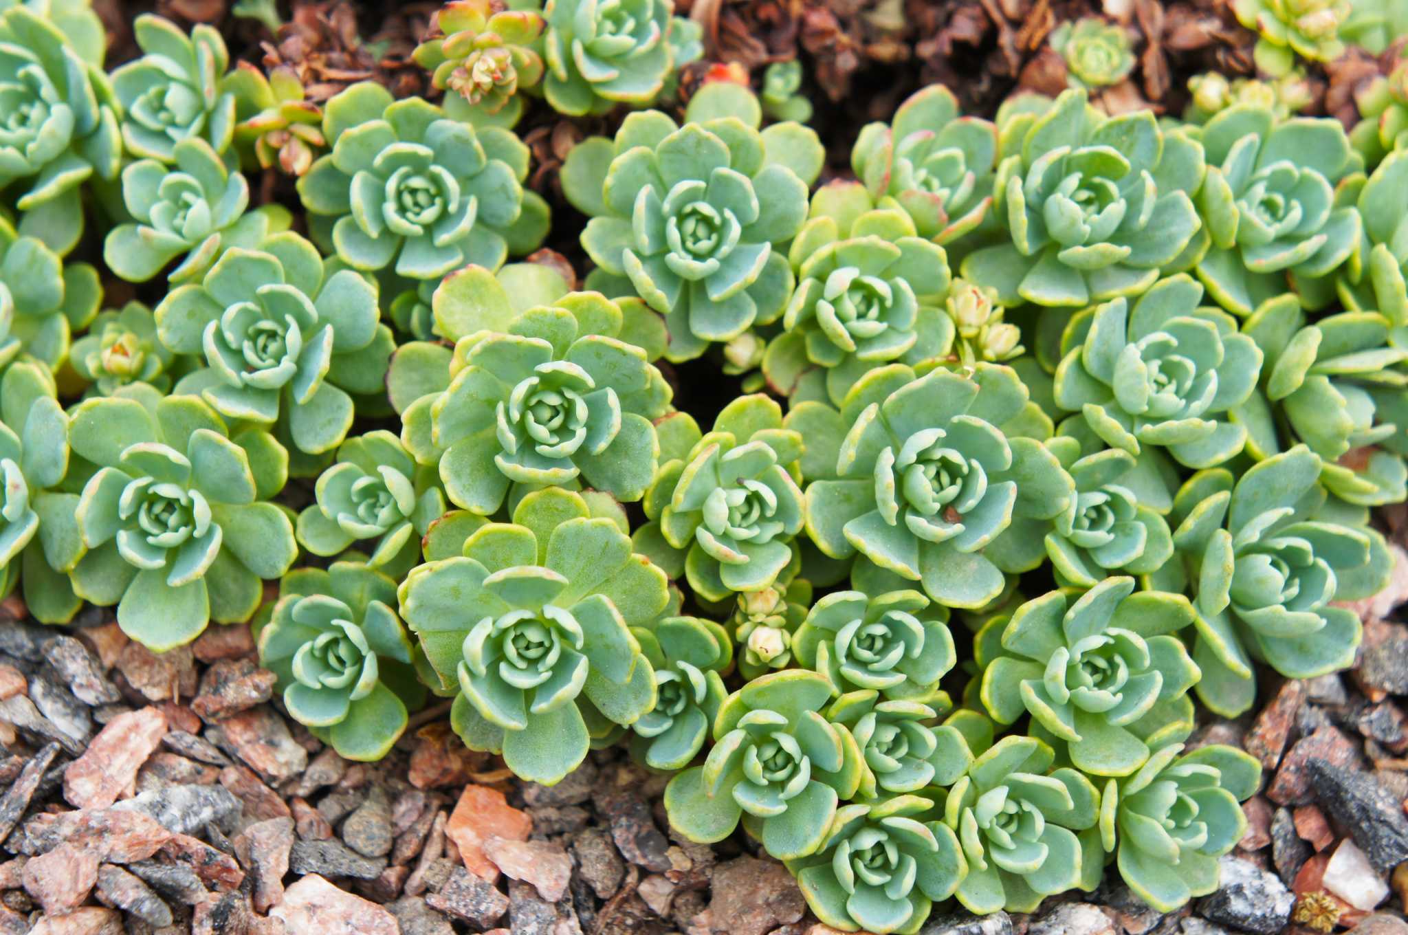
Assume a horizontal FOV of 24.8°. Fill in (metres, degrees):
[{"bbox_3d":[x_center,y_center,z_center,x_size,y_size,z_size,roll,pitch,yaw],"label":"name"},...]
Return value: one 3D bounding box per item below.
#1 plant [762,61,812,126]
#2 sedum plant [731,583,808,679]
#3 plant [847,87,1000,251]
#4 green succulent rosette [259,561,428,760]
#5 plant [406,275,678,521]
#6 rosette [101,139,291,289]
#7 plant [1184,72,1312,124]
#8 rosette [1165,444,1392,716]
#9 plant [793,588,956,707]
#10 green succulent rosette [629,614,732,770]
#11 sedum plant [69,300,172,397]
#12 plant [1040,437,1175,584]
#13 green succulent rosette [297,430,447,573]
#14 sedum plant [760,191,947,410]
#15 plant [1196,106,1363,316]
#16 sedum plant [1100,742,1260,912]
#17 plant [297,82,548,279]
[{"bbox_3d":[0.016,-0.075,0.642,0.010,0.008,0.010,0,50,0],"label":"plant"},{"bbox_3d":[0.012,0.030,0.580,0.014,0.012,0.012,0,50,0],"label":"sedum plant"},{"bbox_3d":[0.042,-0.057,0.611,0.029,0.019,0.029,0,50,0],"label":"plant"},{"bbox_3d":[-0.064,0.034,0.571,0.030,0.016,0.032,0,50,0],"label":"green succulent rosette"},{"bbox_3d":[-0.031,-0.014,0.612,0.052,0.018,0.047,0,50,0],"label":"plant"},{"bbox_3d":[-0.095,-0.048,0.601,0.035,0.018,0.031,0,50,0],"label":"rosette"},{"bbox_3d":[0.107,-0.072,0.628,0.025,0.013,0.016,0,50,0],"label":"plant"},{"bbox_3d":[0.104,0.020,0.583,0.041,0.022,0.042,0,50,0],"label":"rosette"},{"bbox_3d":[0.029,0.031,0.535,0.027,0.014,0.026,0,50,0],"label":"plant"},{"bbox_3d":[-0.005,0.038,0.536,0.020,0.014,0.024,0,50,0],"label":"green succulent rosette"},{"bbox_3d":[-0.115,-0.024,0.635,0.021,0.009,0.019,0,50,0],"label":"sedum plant"},{"bbox_3d":[0.075,0.008,0.593,0.025,0.013,0.026,0,50,0],"label":"plant"},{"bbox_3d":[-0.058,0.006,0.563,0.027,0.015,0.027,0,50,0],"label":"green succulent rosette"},{"bbox_3d":[0.029,-0.034,0.628,0.038,0.018,0.040,0,50,0],"label":"sedum plant"},{"bbox_3d":[0.115,-0.052,0.643,0.035,0.019,0.038,0,50,0],"label":"plant"},{"bbox_3d":[0.076,0.057,0.512,0.025,0.014,0.025,0,50,0],"label":"sedum plant"},{"bbox_3d":[-0.053,-0.053,0.603,0.047,0.022,0.044,0,50,0],"label":"plant"}]

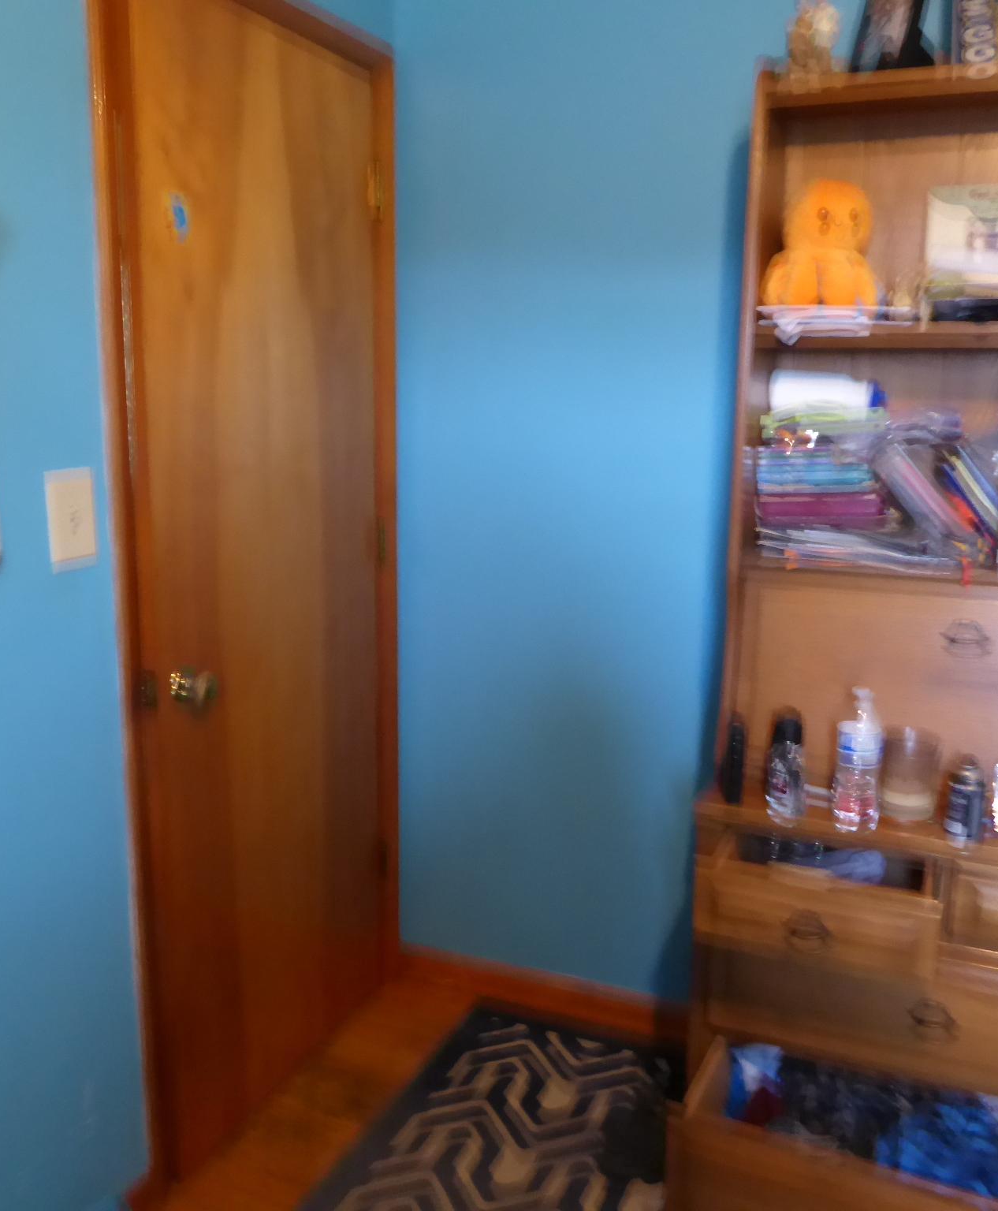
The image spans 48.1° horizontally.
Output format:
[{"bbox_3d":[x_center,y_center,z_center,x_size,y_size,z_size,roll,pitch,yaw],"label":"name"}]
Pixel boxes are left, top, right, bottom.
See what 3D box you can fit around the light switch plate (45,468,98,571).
[{"bbox_3d":[-0.598,-0.120,1.574,0.012,0.124,0.080,5,12,22],"label":"light switch plate"}]

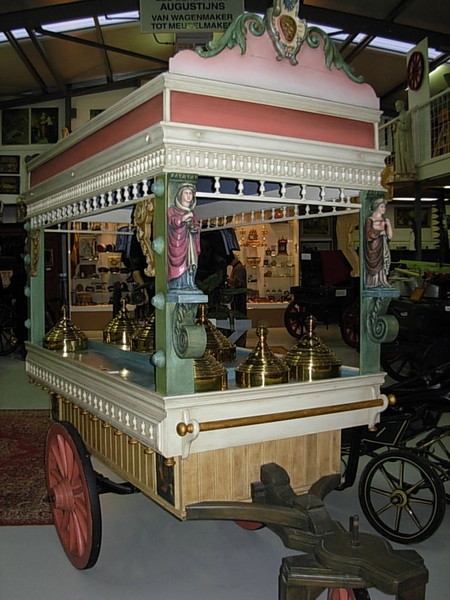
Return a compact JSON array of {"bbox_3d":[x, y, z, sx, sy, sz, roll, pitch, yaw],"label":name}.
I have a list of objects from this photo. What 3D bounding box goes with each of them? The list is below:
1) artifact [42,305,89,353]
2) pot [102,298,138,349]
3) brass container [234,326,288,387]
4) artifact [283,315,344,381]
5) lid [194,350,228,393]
[{"bbox_3d":[-1.067,0.183,4.397,0.288,0.297,0.288,0,2,0],"label":"artifact"},{"bbox_3d":[-0.638,0.134,4.177,0.263,0.287,0.263,0,2,0],"label":"pot"},{"bbox_3d":[0.171,0.246,2.948,0.246,0.264,0.246,0,2,0],"label":"brass container"},{"bbox_3d":[0.407,0.223,3.106,0.281,0.299,0.281,0,2,0],"label":"artifact"},{"bbox_3d":[-0.106,0.254,2.801,0.240,0.258,0.240,0,2,0],"label":"lid"}]

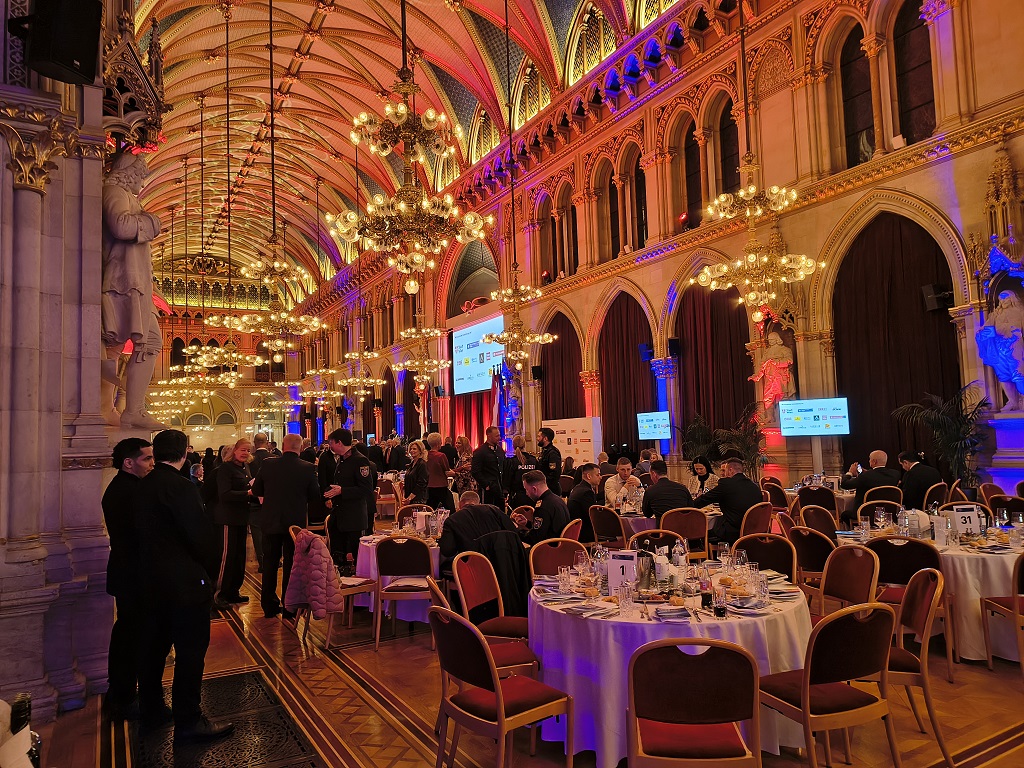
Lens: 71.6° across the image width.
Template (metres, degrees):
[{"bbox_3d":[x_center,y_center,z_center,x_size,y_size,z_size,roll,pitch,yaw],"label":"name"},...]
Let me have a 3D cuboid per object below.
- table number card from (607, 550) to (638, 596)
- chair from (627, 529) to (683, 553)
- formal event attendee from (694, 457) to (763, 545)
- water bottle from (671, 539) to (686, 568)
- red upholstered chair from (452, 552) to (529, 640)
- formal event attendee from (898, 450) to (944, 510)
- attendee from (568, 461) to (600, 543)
[{"bbox_3d":[0.604,1.034,3.879,0.158,0.241,0.060,-3,-4,17],"label":"table number card"},{"bbox_3d":[1.108,1.507,5.018,0.490,0.880,0.570,-1,-4,-8],"label":"chair"},{"bbox_3d":[2.279,1.460,7.484,0.620,1.350,0.850,1,-6,-38],"label":"formal event attendee"},{"bbox_3d":[1.019,1.081,4.361,0.086,0.260,0.086,-2,-4,0],"label":"water bottle"},{"bbox_3d":[-0.008,1.534,4.443,0.560,0.885,0.460,-4,-5,27],"label":"red upholstered chair"},{"bbox_3d":[4.755,1.435,8.497,0.540,1.270,0.800,2,-6,-41],"label":"formal event attendee"},{"bbox_3d":[0.908,1.482,7.456,0.800,1.300,0.520,0,-5,-22],"label":"attendee"}]

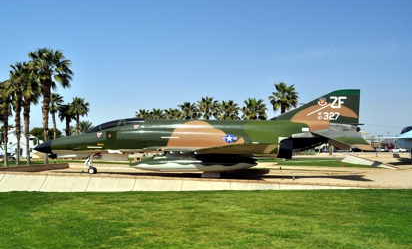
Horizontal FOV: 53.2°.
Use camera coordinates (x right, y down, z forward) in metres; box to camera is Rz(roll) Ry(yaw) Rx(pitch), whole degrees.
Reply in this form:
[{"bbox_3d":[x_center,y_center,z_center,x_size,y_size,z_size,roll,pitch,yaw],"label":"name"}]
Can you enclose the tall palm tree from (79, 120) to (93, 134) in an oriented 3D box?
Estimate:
[{"bbox_3d":[-21.230,2.430,71.975,4.200,6.270,4.200,0,-3,0],"label":"tall palm tree"}]

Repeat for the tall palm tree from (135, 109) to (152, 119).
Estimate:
[{"bbox_3d":[-14.140,1.760,93.000,3.700,10.770,3.700,0,-3,0],"label":"tall palm tree"}]

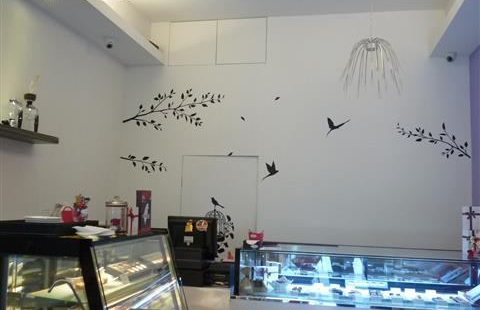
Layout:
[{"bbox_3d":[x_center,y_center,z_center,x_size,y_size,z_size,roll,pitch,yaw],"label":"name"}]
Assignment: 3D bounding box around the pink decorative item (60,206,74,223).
[{"bbox_3d":[-1.054,0.365,2.825,0.080,0.106,0.060,4,-7,-20],"label":"pink decorative item"}]

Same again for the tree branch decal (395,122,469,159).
[{"bbox_3d":[1.993,-0.153,4.762,0.727,0.394,0.020,1,-6,10],"label":"tree branch decal"}]

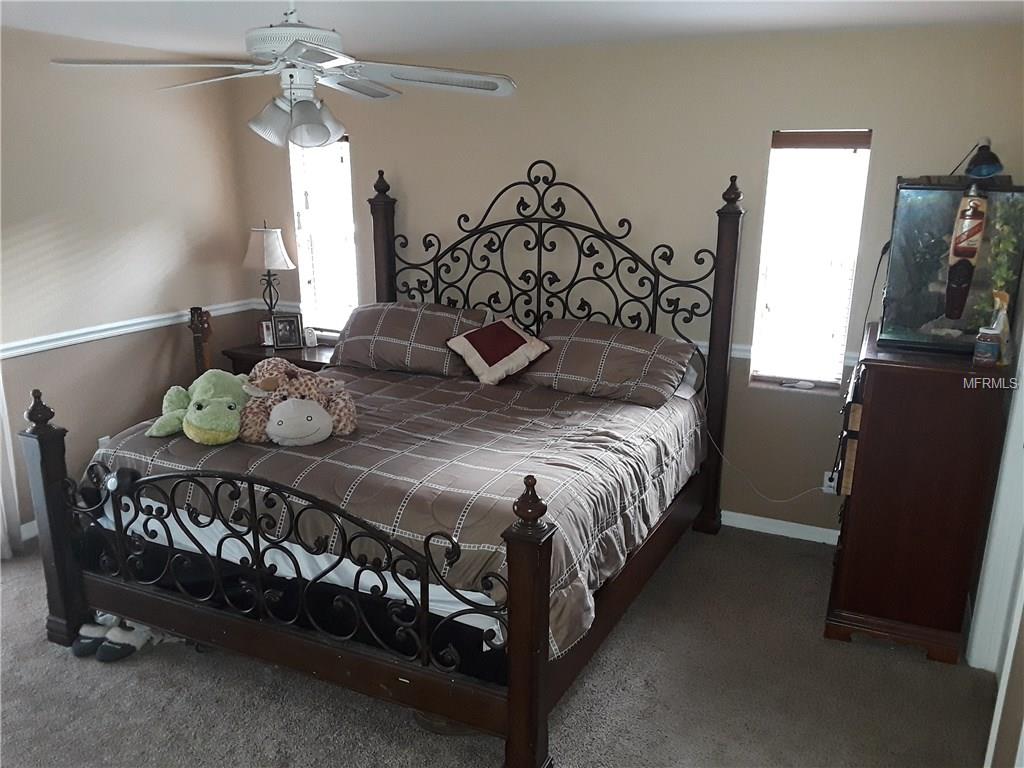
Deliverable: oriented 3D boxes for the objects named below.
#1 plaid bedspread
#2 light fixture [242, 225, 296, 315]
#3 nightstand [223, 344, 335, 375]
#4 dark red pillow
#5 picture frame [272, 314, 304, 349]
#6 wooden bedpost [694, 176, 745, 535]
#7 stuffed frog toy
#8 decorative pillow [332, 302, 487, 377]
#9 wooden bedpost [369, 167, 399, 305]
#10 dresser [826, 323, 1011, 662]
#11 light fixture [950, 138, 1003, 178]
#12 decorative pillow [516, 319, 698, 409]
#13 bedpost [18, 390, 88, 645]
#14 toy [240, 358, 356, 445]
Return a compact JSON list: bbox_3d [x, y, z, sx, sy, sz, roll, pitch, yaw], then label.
[{"bbox_3d":[-0.343,0.317,3.685,1.980,0.420,1.980,7,16,25],"label":"plaid bedspread"},{"bbox_3d":[-1.504,-0.610,5.159,0.335,0.770,0.335,7,16,25],"label":"light fixture"},{"bbox_3d":[-1.296,0.165,5.090,0.710,0.750,0.470,7,16,24],"label":"nightstand"},{"bbox_3d":[-0.074,-0.181,4.284,0.390,0.130,0.390,-27,47,-20],"label":"dark red pillow"},{"bbox_3d":[-1.417,-0.328,5.218,0.160,0.205,0.040,-4,3,-18],"label":"picture frame"},{"bbox_3d":[1.036,-0.121,4.155,0.126,1.800,0.126,7,16,25],"label":"wooden bedpost"},{"bbox_3d":[-1.210,0.065,3.306,0.440,0.250,0.360,-5,15,-20],"label":"stuffed frog toy"},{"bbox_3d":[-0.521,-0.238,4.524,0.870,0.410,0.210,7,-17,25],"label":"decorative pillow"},{"bbox_3d":[-0.754,-0.347,4.989,0.120,1.797,0.120,7,16,26],"label":"wooden bedpost"},{"bbox_3d":[1.664,0.399,3.463,0.510,1.140,0.890,7,16,24],"label":"dresser"},{"bbox_3d":[1.823,-0.873,3.207,0.145,0.155,0.145,7,16,24],"label":"light fixture"},{"bbox_3d":[0.447,-0.101,4.051,0.810,0.160,0.450,7,57,25],"label":"decorative pillow"},{"bbox_3d":[-1.744,0.508,3.163,0.120,1.010,0.120,7,16,26],"label":"bedpost"},{"bbox_3d":[-0.881,0.071,3.416,0.450,0.280,0.380,-3,15,-12],"label":"toy"}]

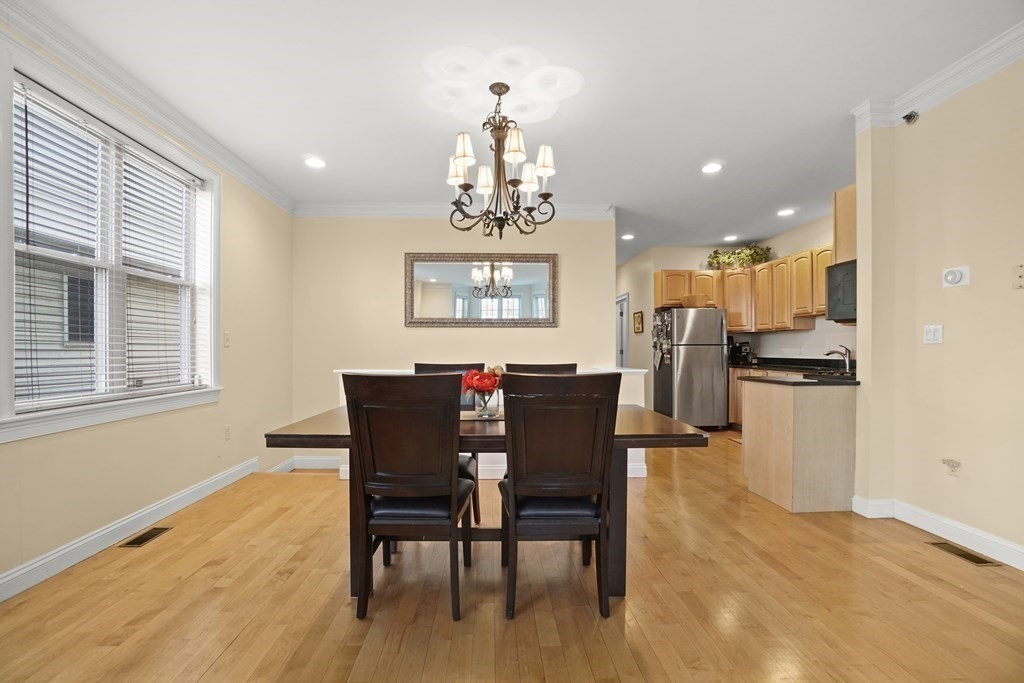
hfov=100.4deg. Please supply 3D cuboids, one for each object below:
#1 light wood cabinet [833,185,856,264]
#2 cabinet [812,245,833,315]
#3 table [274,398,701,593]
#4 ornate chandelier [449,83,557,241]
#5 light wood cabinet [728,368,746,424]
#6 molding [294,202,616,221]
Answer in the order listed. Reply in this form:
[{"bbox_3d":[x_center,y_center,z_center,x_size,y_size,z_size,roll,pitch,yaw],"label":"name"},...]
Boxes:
[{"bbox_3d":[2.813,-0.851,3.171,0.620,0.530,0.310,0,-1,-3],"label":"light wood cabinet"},{"bbox_3d":[3.651,-0.690,4.799,0.320,0.760,0.310,0,-1,-3],"label":"cabinet"},{"bbox_3d":[-0.110,0.799,2.350,1.950,0.763,0.950,0,-1,-2],"label":"table"},{"bbox_3d":[-0.068,-1.093,2.645,0.670,0.925,0.670,0,-1,-3],"label":"ornate chandelier"},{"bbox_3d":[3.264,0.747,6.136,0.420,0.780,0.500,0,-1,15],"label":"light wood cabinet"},{"bbox_3d":[-0.621,-1.470,4.877,3.700,0.130,0.100,0,-1,-3],"label":"molding"}]

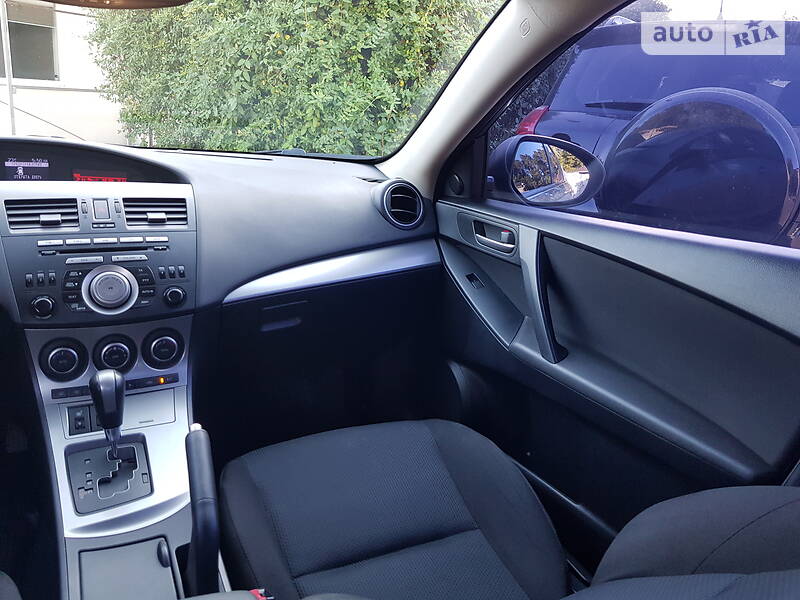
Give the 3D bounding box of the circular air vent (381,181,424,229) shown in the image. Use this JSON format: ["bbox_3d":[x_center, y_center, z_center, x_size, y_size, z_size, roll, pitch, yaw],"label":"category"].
[{"bbox_3d":[0.004,-0.203,1.290,0.098,0.098,0.040,-6,-3,-31],"label":"circular air vent"}]

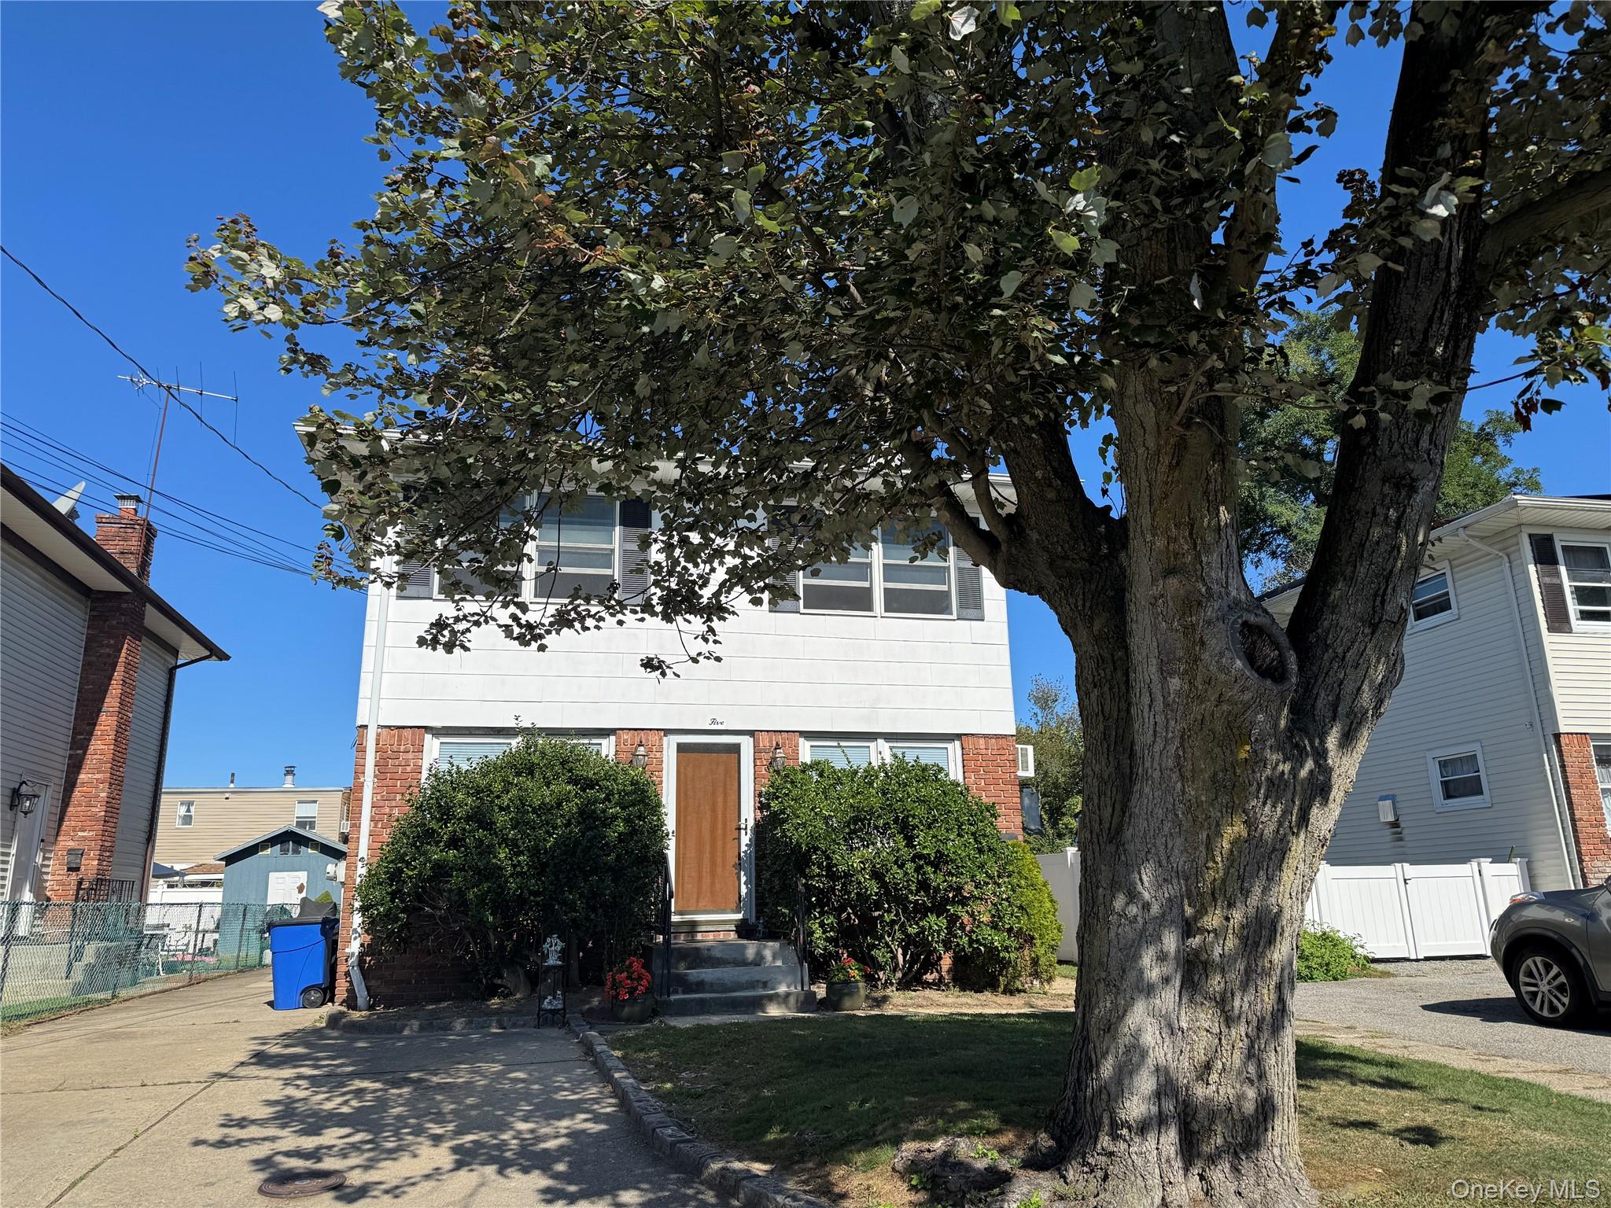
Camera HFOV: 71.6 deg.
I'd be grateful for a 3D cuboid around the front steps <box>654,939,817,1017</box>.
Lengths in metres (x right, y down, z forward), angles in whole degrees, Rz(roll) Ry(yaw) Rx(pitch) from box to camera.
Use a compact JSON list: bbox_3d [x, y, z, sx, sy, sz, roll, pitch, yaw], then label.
[{"bbox_3d":[-0.808,3.708,11.184,1.480,0.590,1.650,2,-15,-13],"label":"front steps"}]

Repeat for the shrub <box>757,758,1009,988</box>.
[{"bbox_3d":[0.819,2.793,11.662,2.710,2.340,1.850,2,-15,-13],"label":"shrub"}]

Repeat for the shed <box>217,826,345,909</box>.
[{"bbox_3d":[-11.442,6.450,25.090,2.830,2.790,2.900,2,-15,-13],"label":"shed"}]

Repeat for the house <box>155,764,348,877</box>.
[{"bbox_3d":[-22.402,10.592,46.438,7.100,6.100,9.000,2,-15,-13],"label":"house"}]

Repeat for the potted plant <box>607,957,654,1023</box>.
[{"bbox_3d":[-1.553,3.439,9.939,0.440,0.560,0.420,2,-15,-13],"label":"potted plant"}]

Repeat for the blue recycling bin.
[{"bbox_3d":[-5.779,4.108,12.805,0.730,0.976,0.600,2,-15,-13],"label":"blue recycling bin"}]

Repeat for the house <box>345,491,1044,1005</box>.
[{"bbox_3d":[-2.130,2.246,16.896,7.900,6.200,9.900,2,-15,-13],"label":"house"}]

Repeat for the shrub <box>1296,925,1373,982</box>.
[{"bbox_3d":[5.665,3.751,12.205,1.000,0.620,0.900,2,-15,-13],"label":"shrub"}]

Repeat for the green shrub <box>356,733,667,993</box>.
[{"bbox_3d":[-2.786,2.530,10.818,2.890,2.500,1.900,2,-15,-13],"label":"green shrub"}]

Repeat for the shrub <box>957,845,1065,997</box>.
[{"bbox_3d":[2.181,3.358,12.089,1.200,1.550,1.100,2,-15,-13],"label":"shrub"}]

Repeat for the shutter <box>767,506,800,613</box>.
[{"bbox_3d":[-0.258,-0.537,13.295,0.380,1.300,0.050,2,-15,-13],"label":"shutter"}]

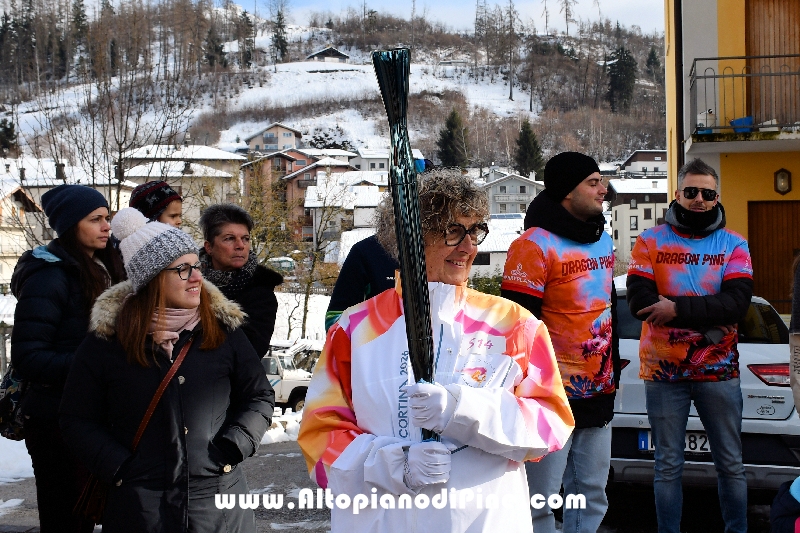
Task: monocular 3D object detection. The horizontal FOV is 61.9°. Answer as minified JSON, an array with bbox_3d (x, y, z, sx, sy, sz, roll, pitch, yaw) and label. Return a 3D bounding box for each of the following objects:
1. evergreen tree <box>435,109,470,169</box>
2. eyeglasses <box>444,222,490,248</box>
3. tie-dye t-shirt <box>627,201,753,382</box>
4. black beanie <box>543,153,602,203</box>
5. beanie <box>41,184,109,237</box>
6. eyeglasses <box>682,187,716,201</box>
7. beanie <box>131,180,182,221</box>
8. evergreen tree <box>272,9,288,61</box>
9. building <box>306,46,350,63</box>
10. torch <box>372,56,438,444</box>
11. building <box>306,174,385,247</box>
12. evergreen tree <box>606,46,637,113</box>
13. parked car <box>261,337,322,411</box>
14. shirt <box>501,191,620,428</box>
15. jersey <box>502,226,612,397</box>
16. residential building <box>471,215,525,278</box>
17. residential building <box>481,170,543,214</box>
[{"bbox_3d":[11.639,-27.847,145.000,7.200,13.000,7.200,0,-1,0],"label":"evergreen tree"},{"bbox_3d":[0.116,-0.072,1.590,0.140,0.052,0.135,2,-3,-37],"label":"eyeglasses"},{"bbox_3d":[1.242,0.158,2.850,0.500,0.660,0.300,-1,-2,22],"label":"tie-dye t-shirt"},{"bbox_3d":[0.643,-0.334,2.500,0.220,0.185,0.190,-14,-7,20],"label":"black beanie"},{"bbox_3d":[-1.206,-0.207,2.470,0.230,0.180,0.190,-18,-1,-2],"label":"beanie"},{"bbox_3d":[1.275,-0.308,2.870,0.145,0.052,0.140,2,1,15],"label":"eyeglasses"},{"bbox_3d":[-0.972,-0.258,2.650,0.200,0.160,0.165,-9,-3,18],"label":"beanie"},{"bbox_3d":[-43.031,-83.541,240.000,5.600,18.700,5.600,0,-2,0],"label":"evergreen tree"},{"bbox_3d":[-25.210,-74.749,235.000,14.500,6.200,12.000,0,-2,-3],"label":"building"},{"bbox_3d":[0.037,0.017,1.180,0.065,0.770,0.065,-5,9,1],"label":"torch"},{"bbox_3d":[-7.706,-7.634,96.000,11.500,10.000,10.500,0,-1,0],"label":"building"},{"bbox_3d":[68.200,-57.600,205.000,8.700,20.500,8.700,0,0,0],"label":"evergreen tree"},{"bbox_3d":[-4.250,3.720,21.400,4.000,1.970,1.780,0,-2,8],"label":"parked car"},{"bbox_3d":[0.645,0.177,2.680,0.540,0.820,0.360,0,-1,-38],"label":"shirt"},{"bbox_3d":[0.637,0.189,2.680,0.530,0.710,0.350,0,-1,-38],"label":"jersey"},{"bbox_3d":[10.825,-2.458,78.000,13.000,8.500,13.000,0,-1,0],"label":"residential building"},{"bbox_3d":[18.200,-11.200,109.000,9.400,8.200,10.000,0,0,7],"label":"residential building"}]

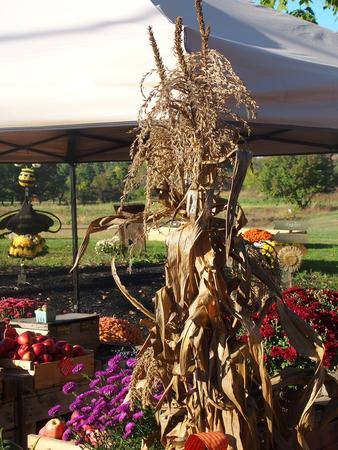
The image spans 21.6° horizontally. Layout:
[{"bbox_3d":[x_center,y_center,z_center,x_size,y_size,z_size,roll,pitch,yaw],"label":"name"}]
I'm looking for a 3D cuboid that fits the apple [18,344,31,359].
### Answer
[{"bbox_3d":[-0.804,0.704,4.920,0.073,0.068,0.073,-1,0,0],"label":"apple"}]

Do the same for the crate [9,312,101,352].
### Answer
[{"bbox_3d":[-0.725,0.748,5.689,0.303,0.290,0.523,-1,0,31],"label":"crate"}]

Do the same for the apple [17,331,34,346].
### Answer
[{"bbox_3d":[-0.816,0.645,5.030,0.080,0.074,0.080,-1,0,0],"label":"apple"}]

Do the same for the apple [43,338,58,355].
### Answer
[{"bbox_3d":[-0.680,0.694,5.070,0.076,0.071,0.076,-1,0,0],"label":"apple"}]

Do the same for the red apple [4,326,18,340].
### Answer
[{"bbox_3d":[-0.908,0.626,5.100,0.077,0.072,0.077,-1,0,0],"label":"red apple"}]

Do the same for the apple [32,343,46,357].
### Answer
[{"bbox_3d":[-0.726,0.697,4.950,0.074,0.069,0.074,-1,0,0],"label":"apple"}]

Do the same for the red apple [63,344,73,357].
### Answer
[{"bbox_3d":[-0.585,0.721,5.100,0.066,0.061,0.066,-1,0,0],"label":"red apple"}]

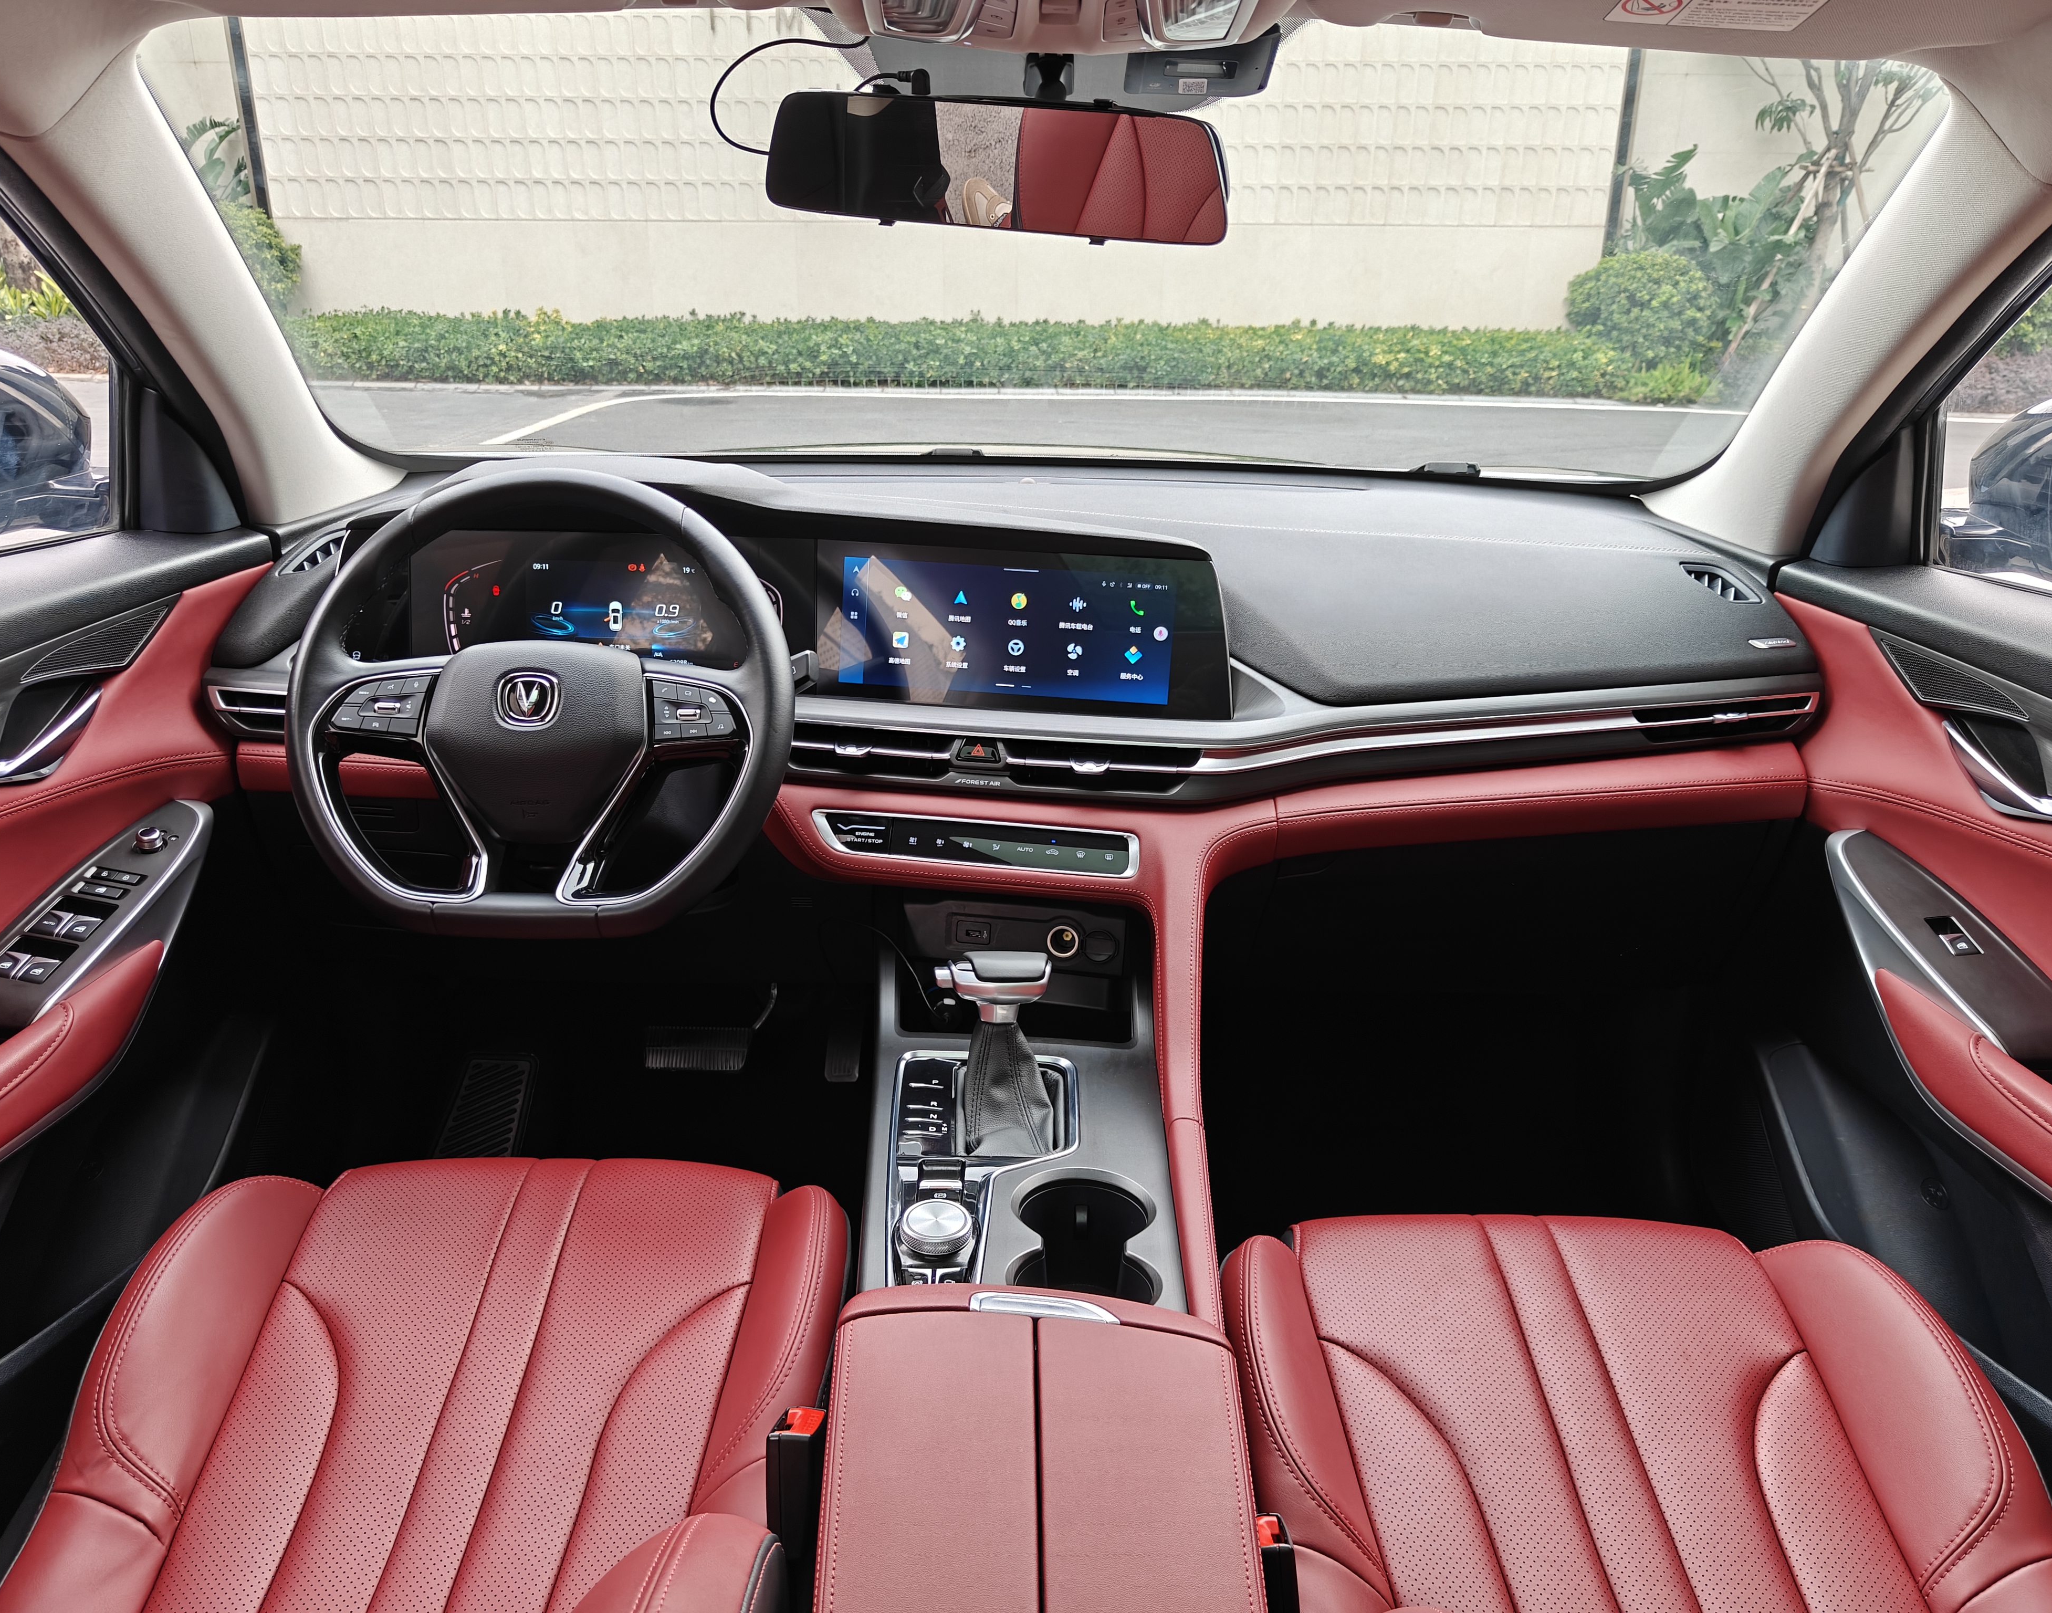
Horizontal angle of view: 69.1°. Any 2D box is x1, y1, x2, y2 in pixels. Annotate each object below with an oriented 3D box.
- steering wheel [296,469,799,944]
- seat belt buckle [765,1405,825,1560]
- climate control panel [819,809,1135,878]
[{"bbox_3d":[-0.356,-0.071,1.121,0.370,0.350,0.105,1,-10,-1],"label":"steering wheel"},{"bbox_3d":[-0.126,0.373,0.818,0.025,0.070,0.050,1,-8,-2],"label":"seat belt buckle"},{"bbox_3d":[-0.041,0.031,1.251,0.277,0.037,0.028,5,6,12],"label":"climate control panel"}]

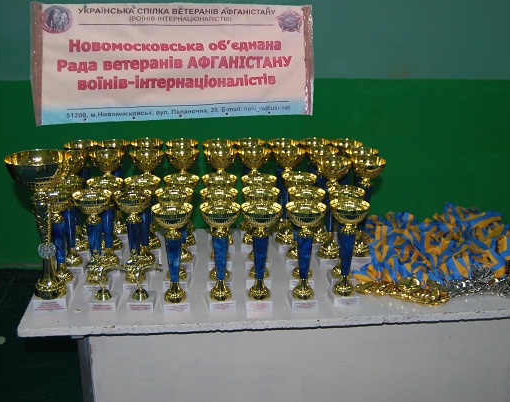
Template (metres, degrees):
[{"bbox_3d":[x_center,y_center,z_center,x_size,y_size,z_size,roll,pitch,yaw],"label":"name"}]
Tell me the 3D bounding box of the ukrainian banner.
[{"bbox_3d":[-0.405,-0.689,3.069,1.395,0.595,0.020,-1,18,-6],"label":"ukrainian banner"}]

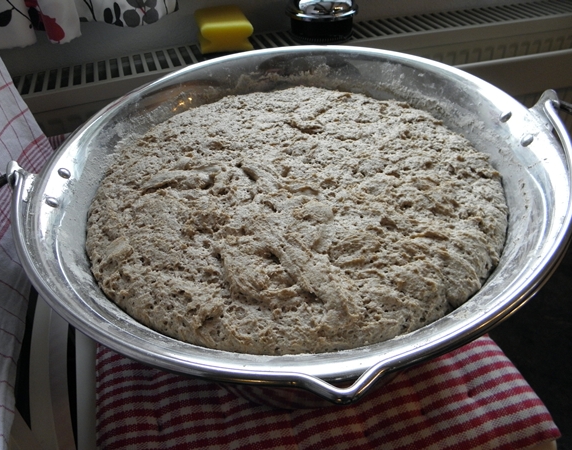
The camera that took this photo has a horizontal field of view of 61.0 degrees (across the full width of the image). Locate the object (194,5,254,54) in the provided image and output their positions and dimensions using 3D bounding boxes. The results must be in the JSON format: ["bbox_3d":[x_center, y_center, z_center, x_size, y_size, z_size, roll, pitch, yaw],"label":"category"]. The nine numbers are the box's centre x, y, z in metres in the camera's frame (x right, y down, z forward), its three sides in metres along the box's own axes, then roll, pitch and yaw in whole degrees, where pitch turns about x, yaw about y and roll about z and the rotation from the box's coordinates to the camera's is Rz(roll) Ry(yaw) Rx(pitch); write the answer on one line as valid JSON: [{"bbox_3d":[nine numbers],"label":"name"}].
[{"bbox_3d":[-0.090,-0.280,0.702,0.072,0.046,0.089,-11,41,-10],"label":"object"}]

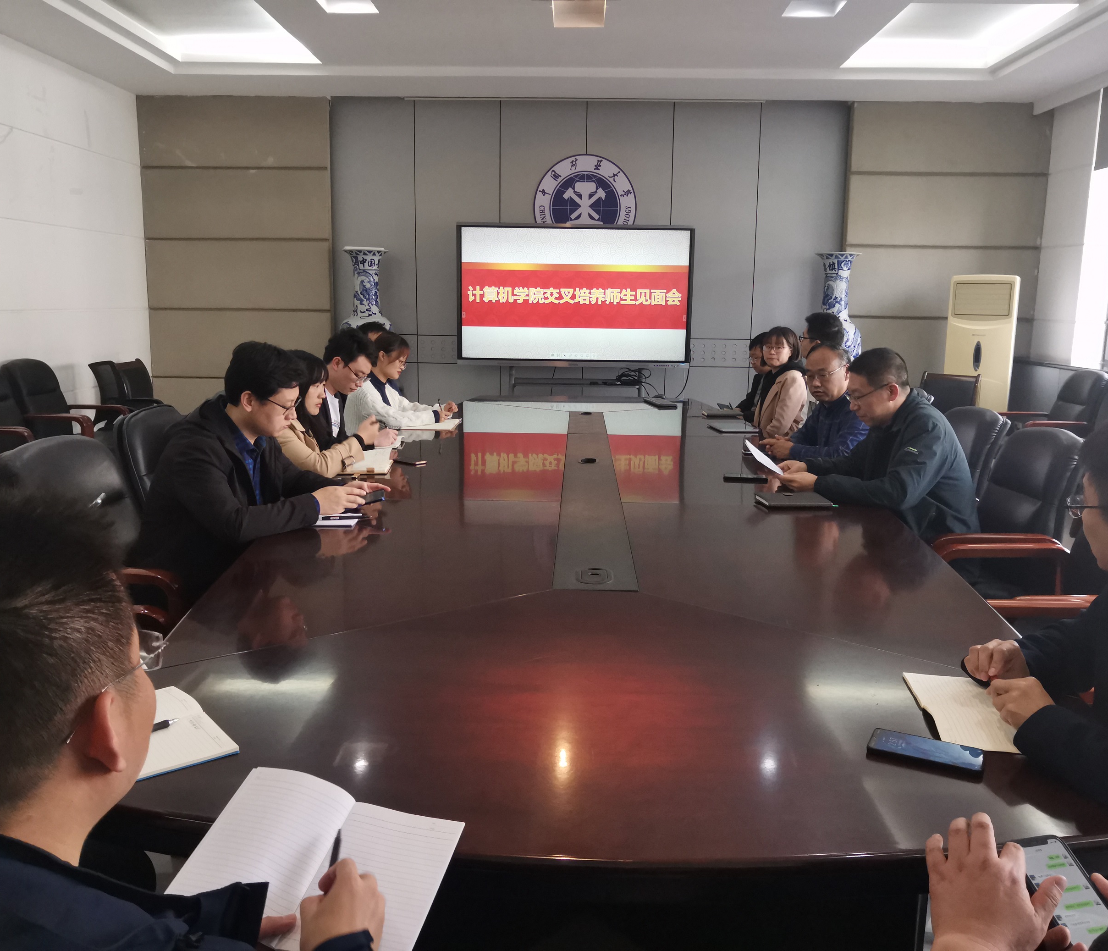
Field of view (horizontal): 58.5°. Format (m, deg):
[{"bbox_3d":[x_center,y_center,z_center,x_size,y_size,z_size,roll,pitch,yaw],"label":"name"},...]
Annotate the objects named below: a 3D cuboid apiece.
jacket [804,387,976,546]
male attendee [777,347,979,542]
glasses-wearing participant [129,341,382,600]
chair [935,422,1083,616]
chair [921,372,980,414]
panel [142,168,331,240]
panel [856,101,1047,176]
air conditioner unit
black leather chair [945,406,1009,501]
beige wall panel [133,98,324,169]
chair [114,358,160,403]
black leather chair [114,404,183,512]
[{"bbox_3d":[1.182,0.013,3.493,0.560,0.640,0.530,1,10,2],"label":"jacket"},{"bbox_3d":[1.140,0.198,3.538,0.670,1.280,0.540,1,10,2],"label":"male attendee"},{"bbox_3d":[-0.889,0.238,3.017,0.740,1.279,0.550,1,10,0],"label":"glasses-wearing participant"},{"bbox_3d":[1.457,0.347,3.312,0.670,1.020,0.620,1,10,1],"label":"chair"},{"bbox_3d":[2.872,-0.303,7.434,0.550,0.900,0.600,9,13,38],"label":"chair"},{"bbox_3d":[-2.734,-2.353,8.559,1.627,0.604,0.050,1,10,2],"label":"panel"},{"bbox_3d":[3.311,-2.834,8.295,1.619,0.567,0.050,1,10,2],"label":"panel"},{"bbox_3d":[3.434,-0.788,8.045,0.530,1.656,0.330,4,11,18],"label":"air conditioner unit"},{"bbox_3d":[1.416,0.228,3.984,0.670,1.020,0.620,1,10,1],"label":"black leather chair"},{"bbox_3d":[-2.694,-2.898,8.351,1.612,0.571,0.050,1,10,1],"label":"beige wall panel"},{"bbox_3d":[-3.101,-0.431,7.697,0.580,0.950,0.570,1,10,2],"label":"chair"},{"bbox_3d":[-1.183,0.249,3.673,0.670,1.020,0.620,1,10,1],"label":"black leather chair"}]

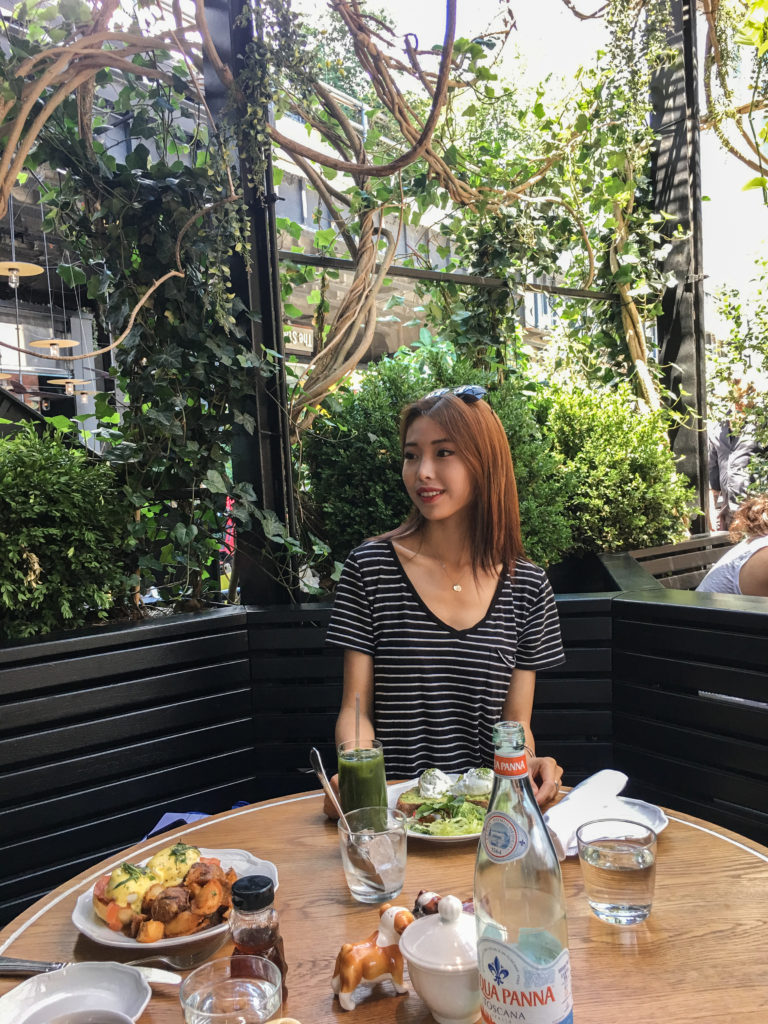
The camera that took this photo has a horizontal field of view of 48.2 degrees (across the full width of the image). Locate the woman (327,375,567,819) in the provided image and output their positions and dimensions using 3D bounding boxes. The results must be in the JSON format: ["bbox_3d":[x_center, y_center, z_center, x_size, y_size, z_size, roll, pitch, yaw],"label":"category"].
[{"bbox_3d":[0.111,0.450,1.359,0.450,1.290,0.640,-3,2,3],"label":"woman"}]

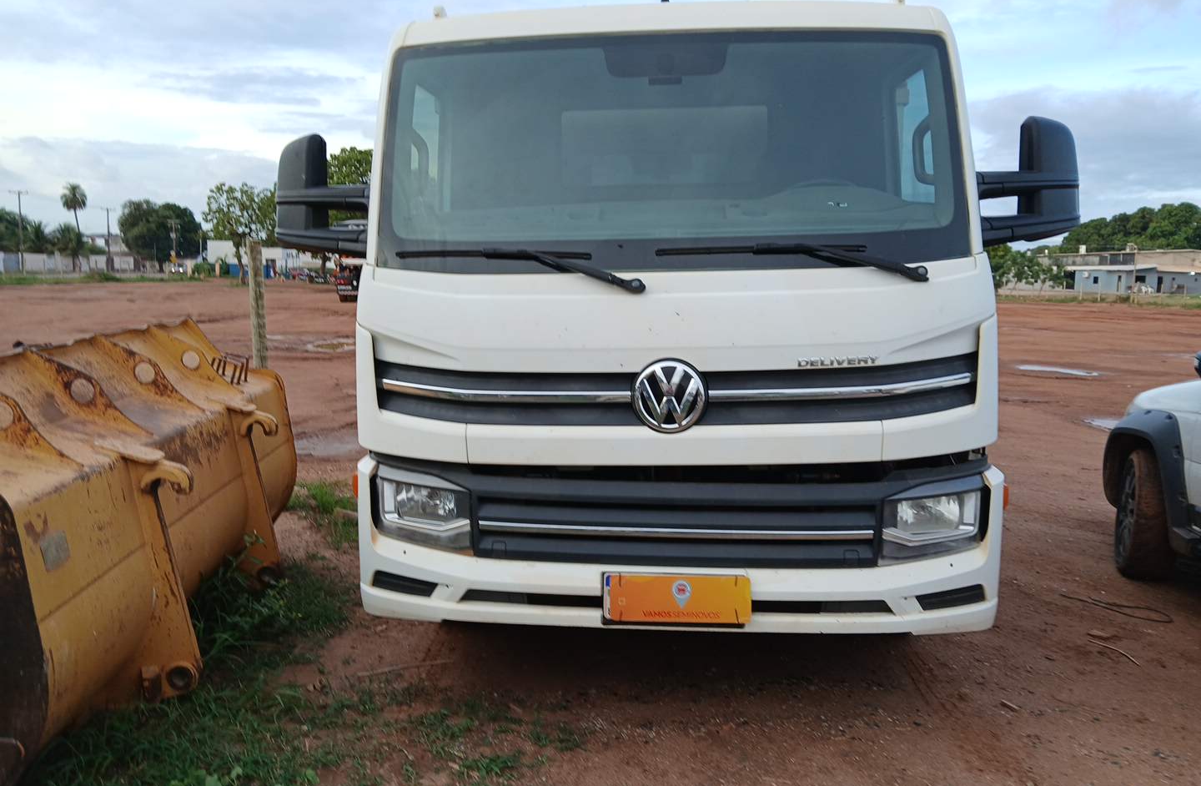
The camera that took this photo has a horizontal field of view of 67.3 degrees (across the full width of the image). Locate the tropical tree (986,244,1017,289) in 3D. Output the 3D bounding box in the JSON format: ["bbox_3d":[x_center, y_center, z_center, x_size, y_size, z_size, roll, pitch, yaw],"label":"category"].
[{"bbox_3d":[41.354,-13.488,95.000,4.800,5.700,4.800,1,7,3],"label":"tropical tree"}]

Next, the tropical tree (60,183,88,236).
[{"bbox_3d":[-71.000,-22.461,122.000,3.700,11.802,3.700,1,7,0],"label":"tropical tree"}]

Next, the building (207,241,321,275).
[{"bbox_3d":[-40.497,-16.064,108.000,13.000,4.381,8.000,-1,8,-18],"label":"building"}]

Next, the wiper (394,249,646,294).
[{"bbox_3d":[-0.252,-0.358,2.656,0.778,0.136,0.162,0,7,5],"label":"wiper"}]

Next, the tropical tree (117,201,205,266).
[{"bbox_3d":[-70.660,-25.338,145.000,13.300,11.613,11.500,1,7,0],"label":"tropical tree"}]

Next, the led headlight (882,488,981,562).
[{"bbox_3d":[0.980,0.386,2.657,0.333,0.189,0.202,0,7,5],"label":"led headlight"}]

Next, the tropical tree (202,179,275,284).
[{"bbox_3d":[-29.595,-13.162,74.000,6.100,8.236,5.800,1,7,0],"label":"tropical tree"}]

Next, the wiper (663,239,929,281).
[{"bbox_3d":[0.546,-0.371,2.574,0.790,0.120,0.110,0,7,3],"label":"wiper"}]

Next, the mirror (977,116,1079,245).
[{"bbox_3d":[1.371,-0.684,2.887,0.350,0.410,0.190,0,7,3],"label":"mirror"}]

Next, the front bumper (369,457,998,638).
[{"bbox_3d":[0.228,0.436,2.700,1.980,0.440,0.400,0,7,3],"label":"front bumper"}]

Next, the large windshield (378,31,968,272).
[{"bbox_3d":[0.204,-0.731,2.703,1.770,0.750,0.340,0,7,3],"label":"large windshield"}]

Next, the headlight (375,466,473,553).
[{"bbox_3d":[-0.528,0.348,2.673,0.310,0.210,0.190,0,7,3],"label":"headlight"}]

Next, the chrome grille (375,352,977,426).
[{"bbox_3d":[0.205,-0.011,2.591,1.810,0.175,0.210,0,7,3],"label":"chrome grille"}]

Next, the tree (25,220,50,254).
[{"bbox_3d":[-69.840,-18.348,112.000,3.300,6.000,3.300,1,7,3],"label":"tree"}]

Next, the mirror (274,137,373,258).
[{"bbox_3d":[-0.919,-0.657,2.972,0.320,0.400,0.207,0,7,5],"label":"mirror"}]

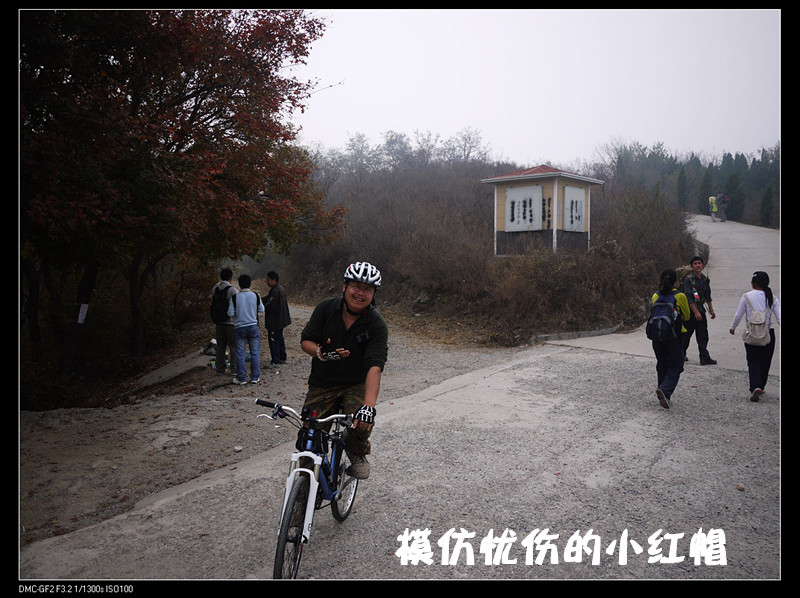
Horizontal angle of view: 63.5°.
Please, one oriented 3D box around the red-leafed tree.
[{"bbox_3d":[-5.500,-2.911,12.134,9.000,8.400,8.500,0,4,0],"label":"red-leafed tree"}]

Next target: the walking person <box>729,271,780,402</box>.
[{"bbox_3d":[4.373,0.461,7.950,0.550,1.640,0.550,2,4,22],"label":"walking person"}]

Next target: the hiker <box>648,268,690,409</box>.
[{"bbox_3d":[3.232,0.474,7.750,0.520,1.680,0.650,2,5,33],"label":"hiker"}]

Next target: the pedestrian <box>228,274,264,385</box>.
[{"bbox_3d":[-2.351,0.467,9.900,0.550,1.690,0.420,0,4,-7],"label":"pedestrian"}]

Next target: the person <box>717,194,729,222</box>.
[{"bbox_3d":[19.211,-5.421,38.500,0.600,1.720,0.700,-3,5,-38],"label":"person"}]

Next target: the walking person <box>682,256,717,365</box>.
[{"bbox_3d":[4.773,0.183,10.300,0.570,1.730,0.600,-1,4,-20],"label":"walking person"}]

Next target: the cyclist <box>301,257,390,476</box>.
[{"bbox_3d":[-0.360,0.540,4.095,0.600,1.580,0.750,1,4,9],"label":"cyclist"}]

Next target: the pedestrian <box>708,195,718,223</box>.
[{"bbox_3d":[18.675,-5.361,38.500,0.550,1.630,0.600,-3,5,-35],"label":"pedestrian"}]

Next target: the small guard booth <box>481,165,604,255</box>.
[{"bbox_3d":[4.400,-2.752,19.861,2.660,2.850,2.700,3,5,42],"label":"small guard booth"}]

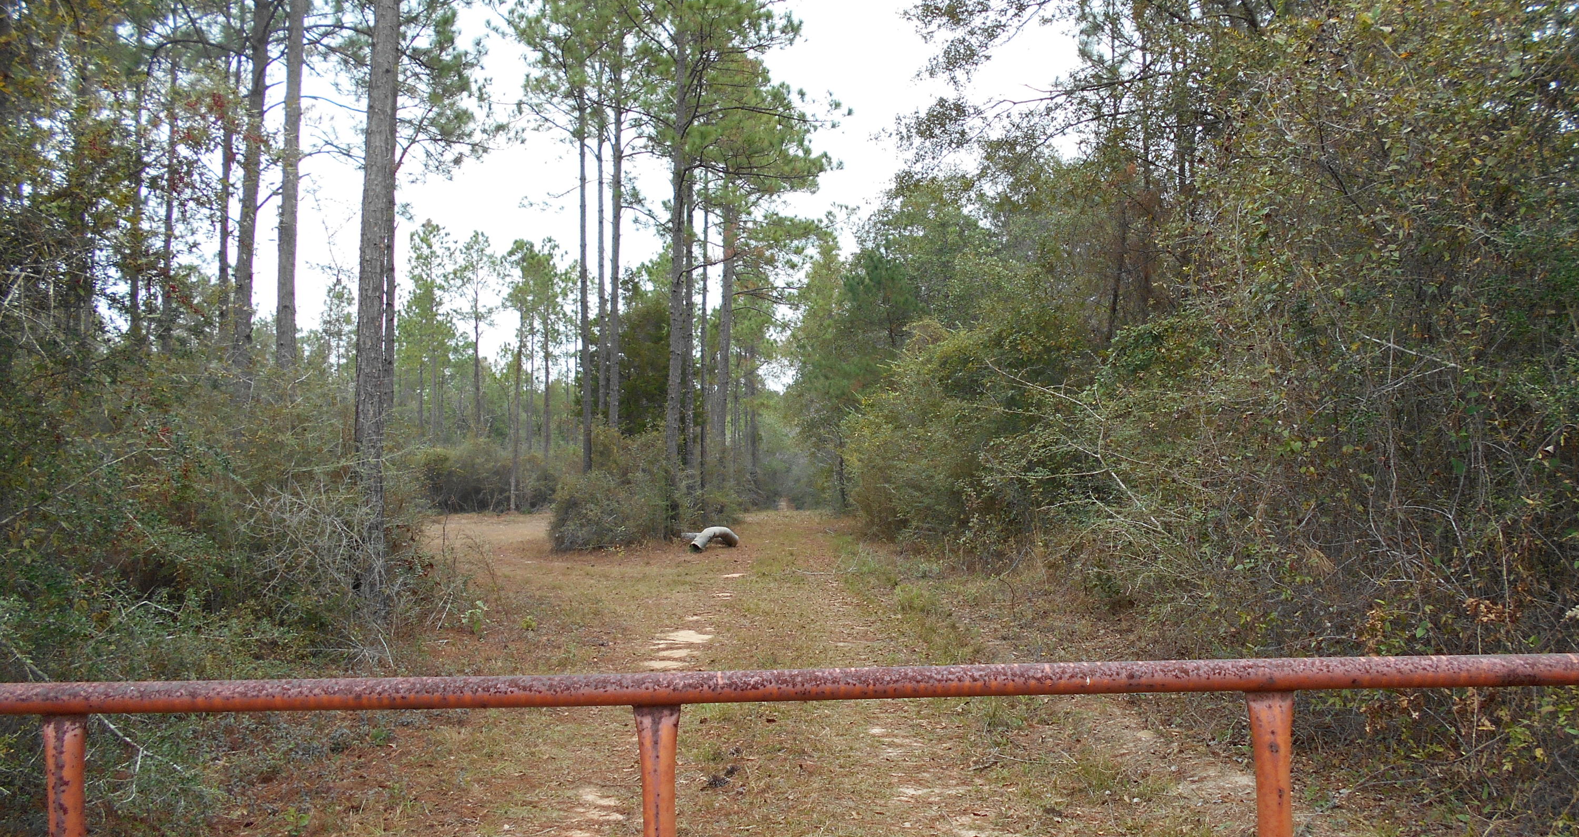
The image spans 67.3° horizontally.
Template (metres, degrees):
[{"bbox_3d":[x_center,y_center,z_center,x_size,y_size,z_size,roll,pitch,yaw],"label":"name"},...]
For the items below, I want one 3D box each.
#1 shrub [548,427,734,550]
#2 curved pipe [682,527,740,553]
[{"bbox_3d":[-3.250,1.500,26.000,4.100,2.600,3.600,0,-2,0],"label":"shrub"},{"bbox_3d":[-1.680,2.590,25.400,1.200,0.530,0.600,2,-3,-37],"label":"curved pipe"}]

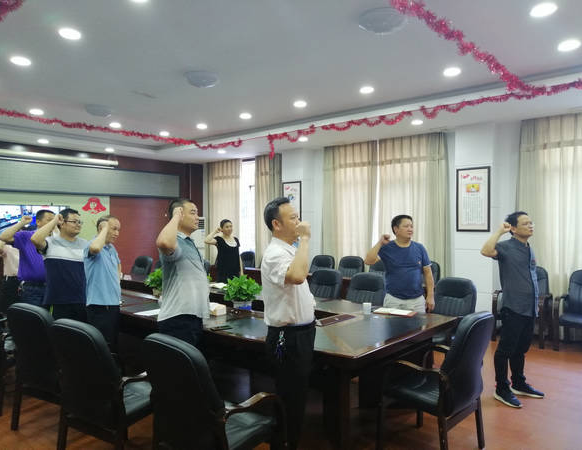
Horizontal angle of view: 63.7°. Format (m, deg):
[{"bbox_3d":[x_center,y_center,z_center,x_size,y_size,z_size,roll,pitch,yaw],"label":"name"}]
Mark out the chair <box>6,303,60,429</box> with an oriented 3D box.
[{"bbox_3d":[-1.790,1.097,3.770,0.600,0.970,0.660,0,0,30],"label":"chair"}]

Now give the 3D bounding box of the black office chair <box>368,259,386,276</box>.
[{"bbox_3d":[1.426,1.071,7.844,0.600,0.970,0.660,0,0,41],"label":"black office chair"}]

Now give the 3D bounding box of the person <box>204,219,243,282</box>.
[{"bbox_3d":[-1.053,0.742,7.300,0.620,1.640,0.420,0,0,-40],"label":"person"}]

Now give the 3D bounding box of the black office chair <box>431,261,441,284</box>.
[{"bbox_3d":[1.978,1.073,7.366,0.600,0.970,0.660,0,0,41],"label":"black office chair"}]

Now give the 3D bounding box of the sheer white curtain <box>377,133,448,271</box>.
[{"bbox_3d":[2.043,-0.011,7.980,1.290,3.040,0.150,0,0,41],"label":"sheer white curtain"}]

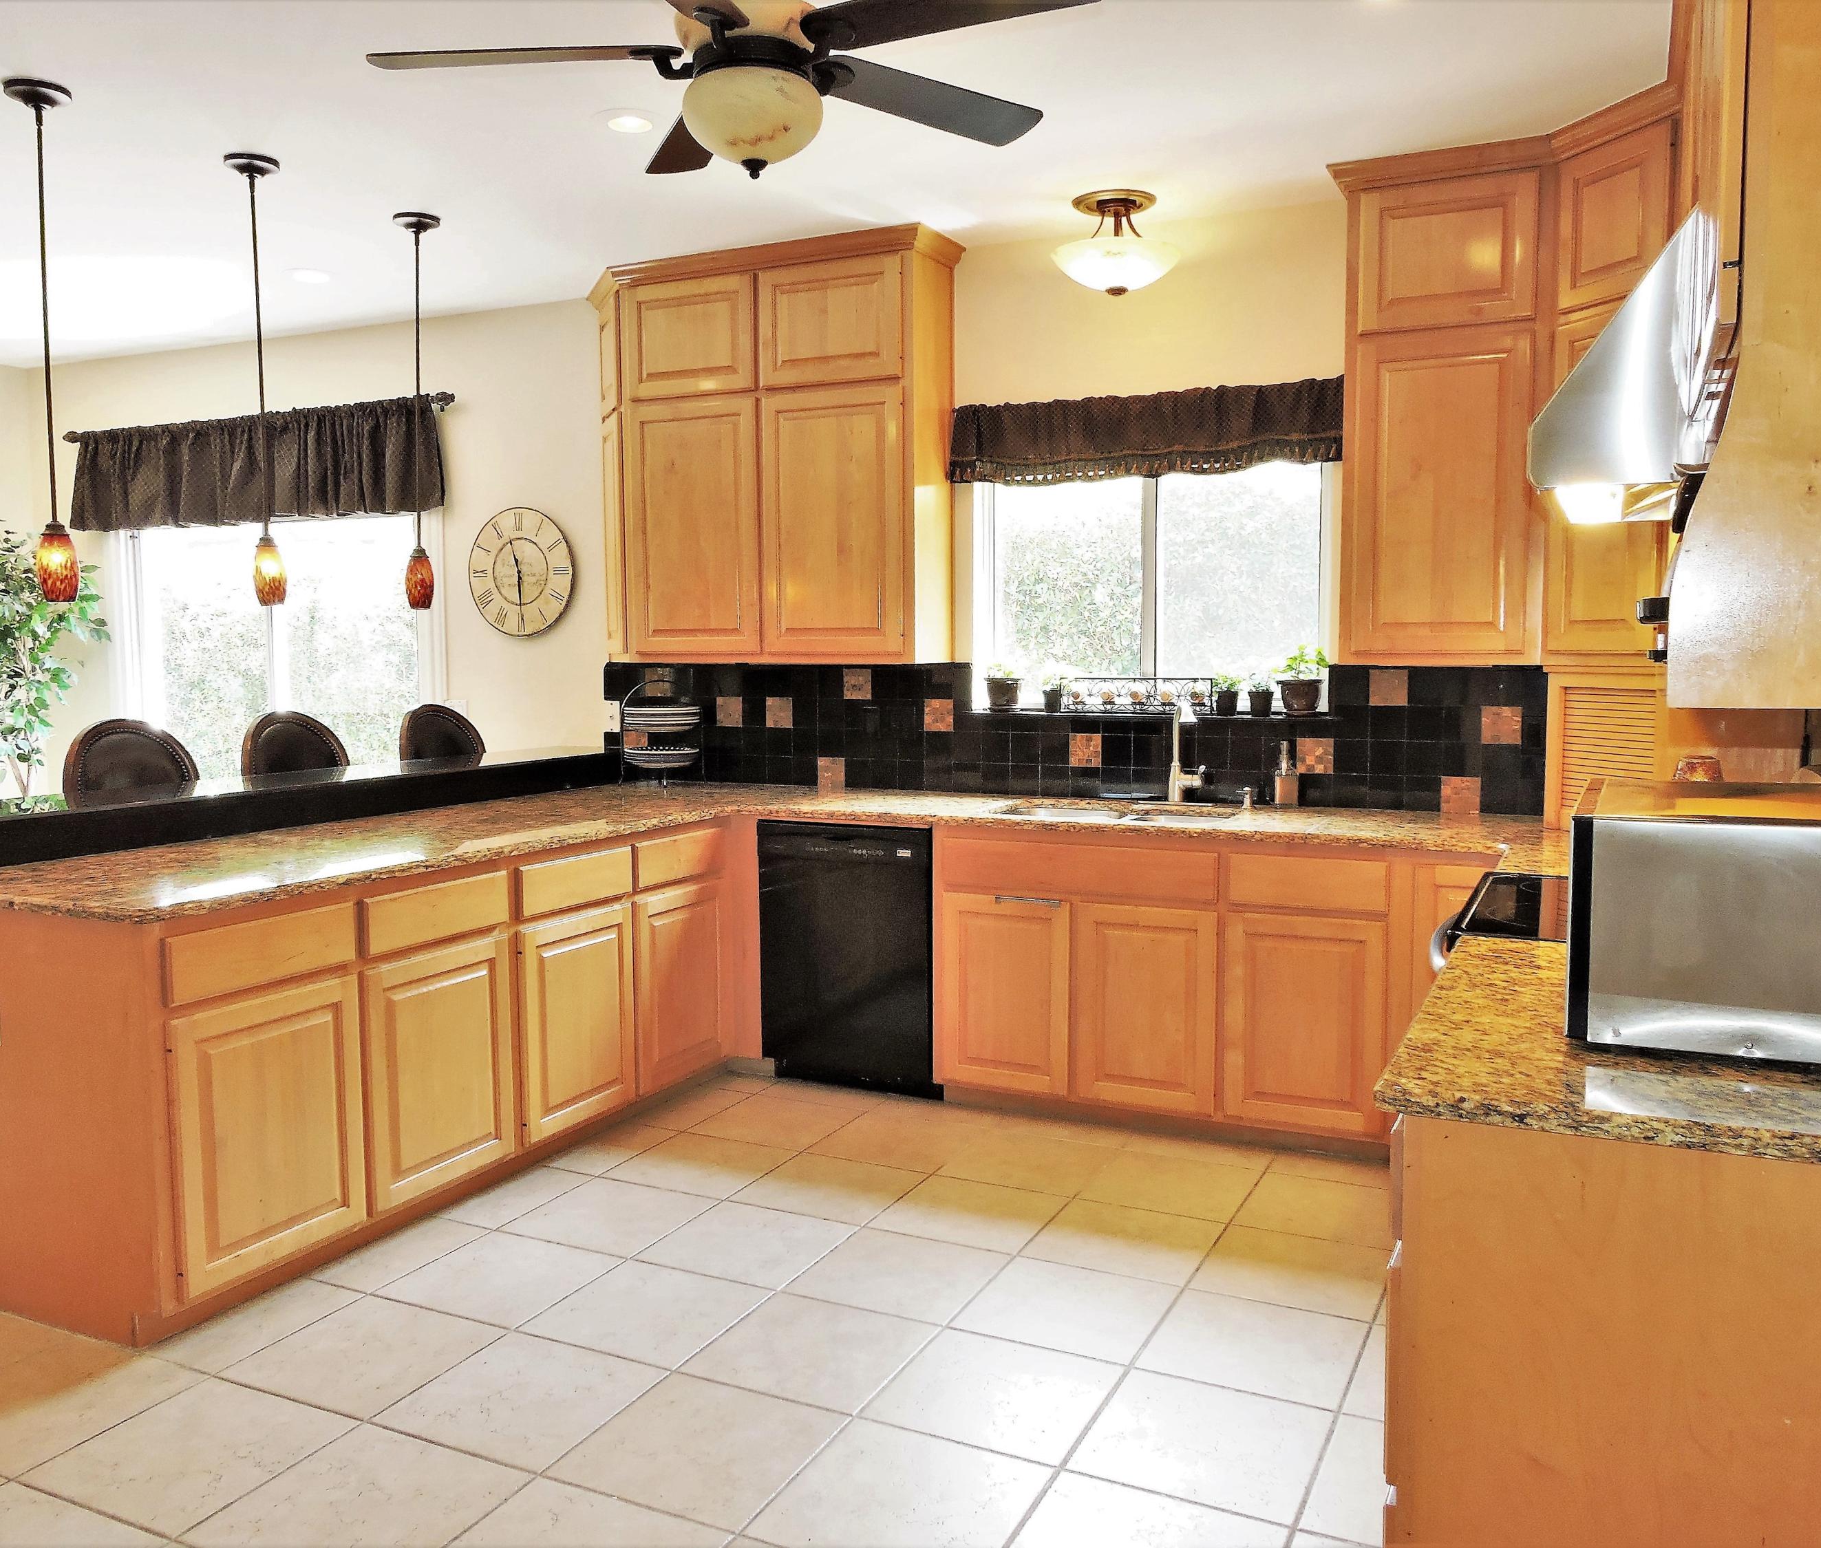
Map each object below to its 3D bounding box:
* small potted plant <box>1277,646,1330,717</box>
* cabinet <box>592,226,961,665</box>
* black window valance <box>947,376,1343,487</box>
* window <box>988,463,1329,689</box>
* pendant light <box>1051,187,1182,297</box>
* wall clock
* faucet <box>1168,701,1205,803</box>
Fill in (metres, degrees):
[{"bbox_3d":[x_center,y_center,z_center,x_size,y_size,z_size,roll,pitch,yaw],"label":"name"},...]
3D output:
[{"bbox_3d":[1.231,-0.290,4.491,0.165,0.220,0.160,2,5,26],"label":"small potted plant"},{"bbox_3d":[-0.600,-1.086,5.095,1.605,1.392,0.360,2,5,26],"label":"cabinet"},{"bbox_3d":[0.725,-1.088,4.574,1.340,0.275,0.100,2,5,26],"label":"black window valance"},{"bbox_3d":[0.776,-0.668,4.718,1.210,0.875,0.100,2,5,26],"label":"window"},{"bbox_3d":[0.628,-1.593,4.356,0.405,0.285,0.405,0,5,0],"label":"pendant light"},{"bbox_3d":[-1.579,-0.815,5.779,0.530,0.527,0.045,2,5,26],"label":"wall clock"},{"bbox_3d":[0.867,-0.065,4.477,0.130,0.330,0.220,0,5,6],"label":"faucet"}]

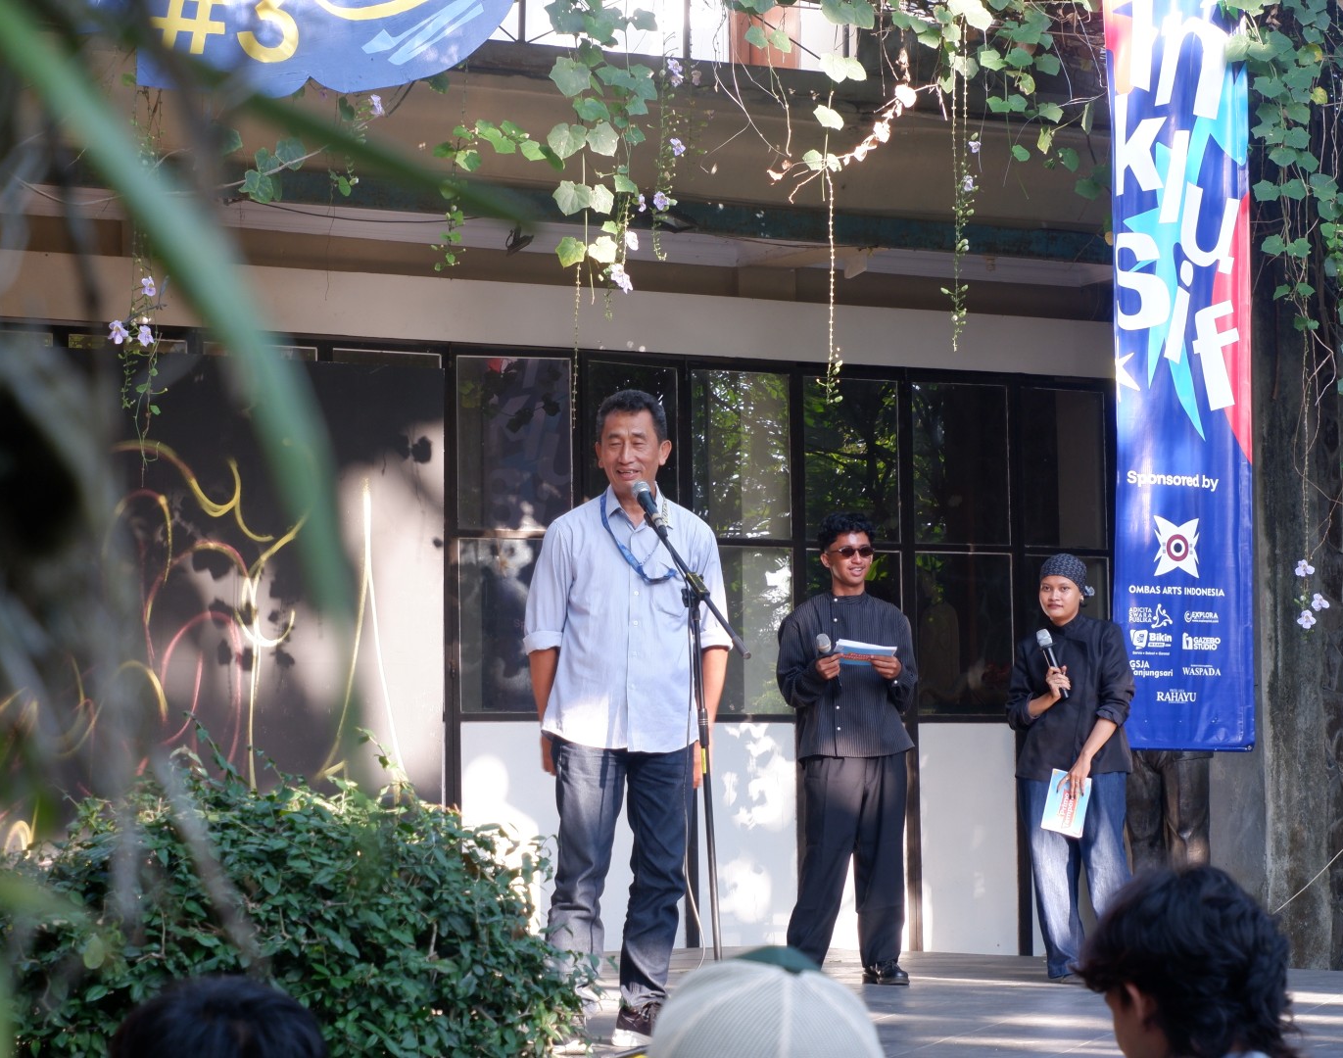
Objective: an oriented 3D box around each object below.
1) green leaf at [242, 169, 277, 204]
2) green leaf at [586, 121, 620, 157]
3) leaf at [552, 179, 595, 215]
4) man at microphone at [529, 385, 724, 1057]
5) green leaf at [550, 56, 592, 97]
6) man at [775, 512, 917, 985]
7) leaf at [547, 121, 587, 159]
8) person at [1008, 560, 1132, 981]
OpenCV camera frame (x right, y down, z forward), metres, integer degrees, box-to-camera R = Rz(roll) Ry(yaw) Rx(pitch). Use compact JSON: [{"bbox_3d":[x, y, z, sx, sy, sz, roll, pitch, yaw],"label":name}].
[{"bbox_3d":[-1.471,-1.222,12.100,0.126,0.121,0.050,0,-5,-6],"label":"green leaf"},{"bbox_3d":[-0.246,-1.392,12.100,0.121,0.126,0.050,-1,-5,0],"label":"green leaf"},{"bbox_3d":[-0.386,-1.300,13.300,0.155,0.140,0.060,-1,-5,-3],"label":"leaf"},{"bbox_3d":[-0.130,0.486,9.070,0.550,1.720,0.340,-1,-5,3],"label":"man at microphone"},{"bbox_3d":[-0.395,-1.772,13.300,0.165,0.155,0.060,-1,-5,-3],"label":"green leaf"},{"bbox_3d":[0.631,0.799,12.300,0.510,1.710,0.380,0,-5,-10],"label":"man"},{"bbox_3d":[-0.375,-1.387,12.100,0.147,0.136,0.050,-1,-5,0],"label":"leaf"},{"bbox_3d":[1.436,0.856,12.367,0.440,1.540,0.360,-2,-5,14],"label":"person"}]

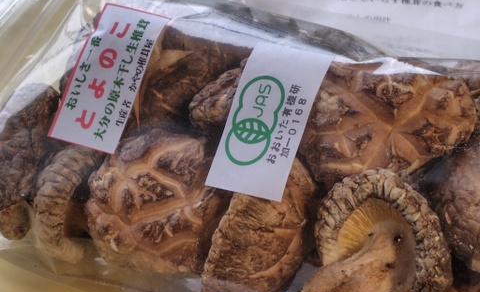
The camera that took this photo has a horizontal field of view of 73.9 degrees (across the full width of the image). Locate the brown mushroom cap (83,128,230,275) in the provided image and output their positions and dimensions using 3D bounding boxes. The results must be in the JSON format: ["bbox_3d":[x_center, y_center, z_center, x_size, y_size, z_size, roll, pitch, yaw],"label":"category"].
[{"bbox_3d":[-0.027,0.018,0.105,0.047,0.028,0.047,0,78,-11],"label":"brown mushroom cap"}]

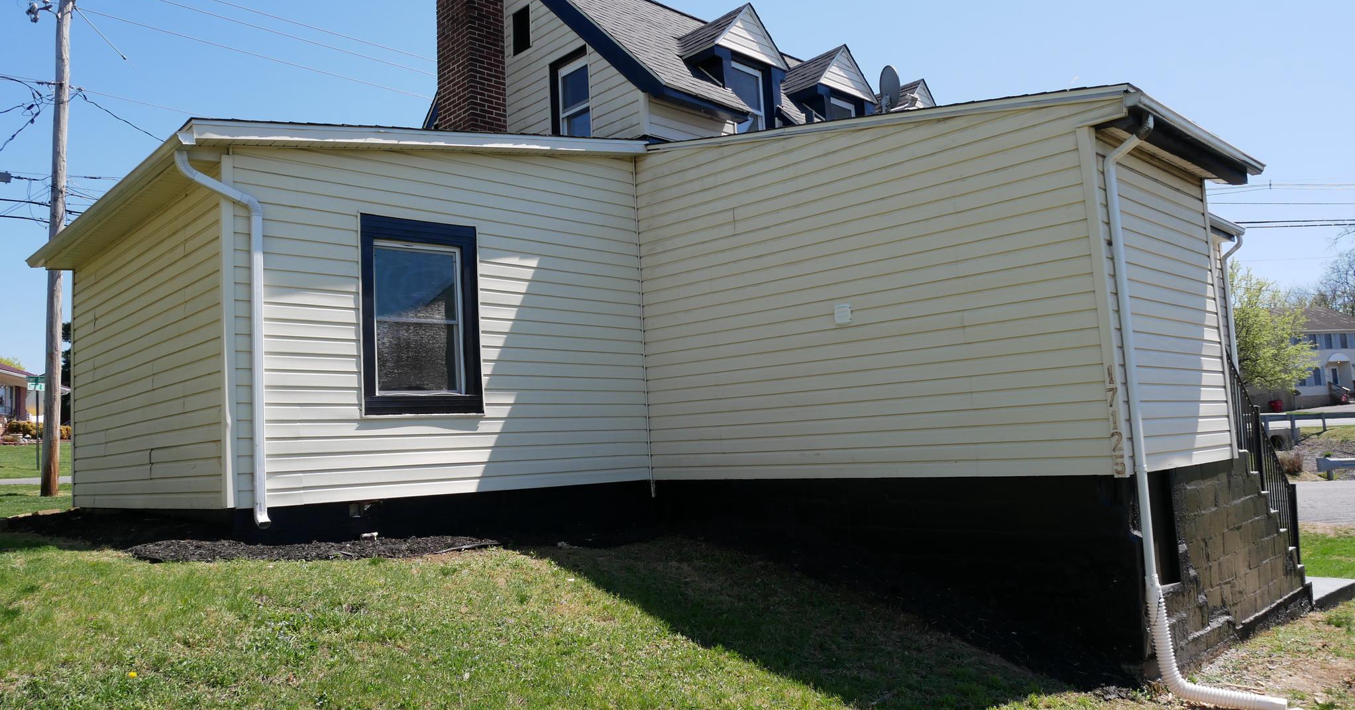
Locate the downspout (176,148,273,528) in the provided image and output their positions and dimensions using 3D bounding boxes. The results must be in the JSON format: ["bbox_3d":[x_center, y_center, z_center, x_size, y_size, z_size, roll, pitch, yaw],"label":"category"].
[{"bbox_3d":[-3.292,-0.111,6.795,0.632,2.735,0.155,3,-8,-44],"label":"downspout"}]

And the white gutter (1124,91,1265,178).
[{"bbox_3d":[4.218,-1.706,7.507,2.943,0.104,0.121,3,-8,-44],"label":"white gutter"}]

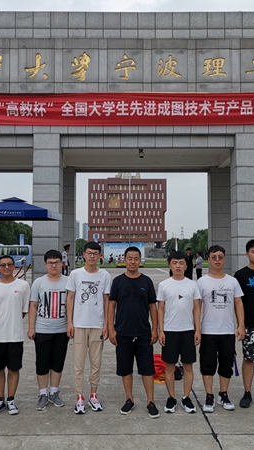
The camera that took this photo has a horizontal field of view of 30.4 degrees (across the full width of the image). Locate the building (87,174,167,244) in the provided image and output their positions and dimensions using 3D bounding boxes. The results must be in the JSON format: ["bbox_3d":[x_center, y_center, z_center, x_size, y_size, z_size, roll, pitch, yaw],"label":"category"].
[{"bbox_3d":[0.355,-3.088,218.601,34.737,36.039,26.000,0,-3,0],"label":"building"}]

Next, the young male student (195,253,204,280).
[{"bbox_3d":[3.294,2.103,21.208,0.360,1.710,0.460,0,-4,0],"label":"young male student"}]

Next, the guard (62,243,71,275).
[{"bbox_3d":[-2.241,1.622,17.317,0.380,1.800,0.500,0,-4,-6],"label":"guard"}]

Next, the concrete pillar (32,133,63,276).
[{"bbox_3d":[-2.912,-0.319,17.338,0.940,6.004,0.960,0,-4,0],"label":"concrete pillar"}]

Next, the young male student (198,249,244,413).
[{"bbox_3d":[1.020,1.089,5.088,0.493,1.743,0.310,0,-3,0],"label":"young male student"}]

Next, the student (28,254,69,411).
[{"bbox_3d":[-0.850,1.121,5.144,0.464,1.689,0.330,0,-3,0],"label":"student"}]

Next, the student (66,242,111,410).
[{"bbox_3d":[-0.410,1.062,5.020,0.468,1.791,0.320,0,-3,0],"label":"student"}]

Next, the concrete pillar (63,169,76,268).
[{"bbox_3d":[-2.916,0.154,22.085,0.940,5.686,0.920,0,-4,0],"label":"concrete pillar"}]

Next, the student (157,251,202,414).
[{"bbox_3d":[0.576,1.143,5.136,0.459,1.701,0.320,0,-4,0],"label":"student"}]

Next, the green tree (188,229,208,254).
[{"bbox_3d":[15.009,4.259,94.925,5.800,7.000,5.800,0,-4,0],"label":"green tree"}]

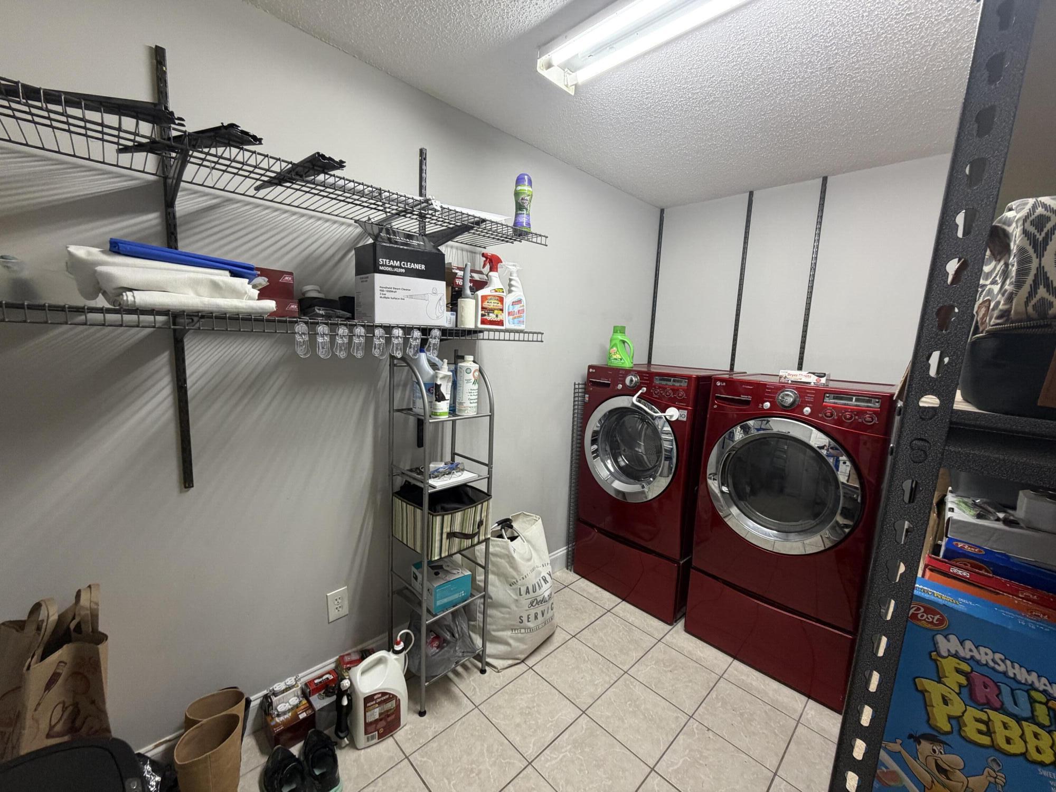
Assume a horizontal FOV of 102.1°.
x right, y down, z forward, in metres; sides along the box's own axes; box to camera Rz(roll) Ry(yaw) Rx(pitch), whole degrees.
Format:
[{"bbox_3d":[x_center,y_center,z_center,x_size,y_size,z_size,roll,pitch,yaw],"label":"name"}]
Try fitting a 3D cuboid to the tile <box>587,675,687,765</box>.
[{"bbox_3d":[0.445,1.291,1.726,0.298,0.010,0.298,-6,12,-44],"label":"tile"}]

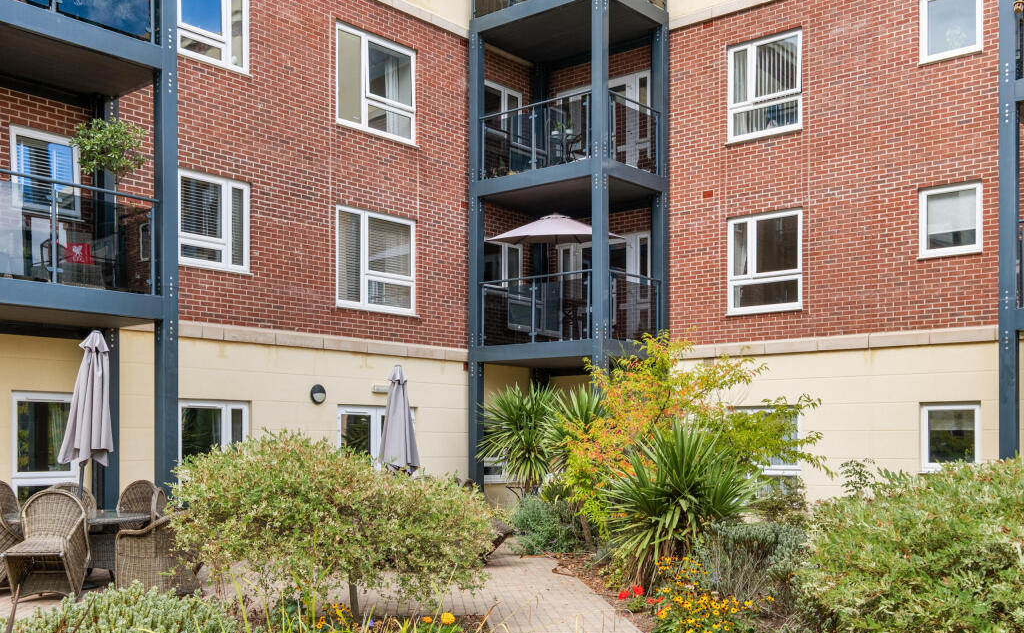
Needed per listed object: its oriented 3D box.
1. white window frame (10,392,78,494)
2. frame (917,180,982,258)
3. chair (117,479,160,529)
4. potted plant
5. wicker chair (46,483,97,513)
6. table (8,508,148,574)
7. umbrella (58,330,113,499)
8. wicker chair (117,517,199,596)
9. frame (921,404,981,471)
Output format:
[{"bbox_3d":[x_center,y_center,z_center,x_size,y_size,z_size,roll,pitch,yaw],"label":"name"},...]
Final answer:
[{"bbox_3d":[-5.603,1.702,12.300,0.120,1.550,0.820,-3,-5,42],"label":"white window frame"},{"bbox_3d":[6.401,-1.383,14.931,0.884,1.015,0.120,-3,-4,40],"label":"frame"},{"bbox_3d":[-4.500,2.550,12.350,0.620,1.000,0.650,0,-4,6],"label":"chair"},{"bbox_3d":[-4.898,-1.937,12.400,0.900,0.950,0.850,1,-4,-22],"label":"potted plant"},{"bbox_3d":[-4.968,2.391,11.550,0.600,0.950,0.650,2,-4,-25],"label":"wicker chair"},{"bbox_3d":[-4.378,2.396,10.440,1.520,0.740,1.500,0,-3,0],"label":"table"},{"bbox_3d":[-4.670,1.540,11.250,0.600,2.700,0.580,6,-3,-17],"label":"umbrella"},{"bbox_3d":[-3.471,2.296,10.200,0.670,0.890,0.620,0,-3,7],"label":"wicker chair"},{"bbox_3d":[6.382,1.786,14.870,0.830,1.010,0.110,-3,-4,38],"label":"frame"}]

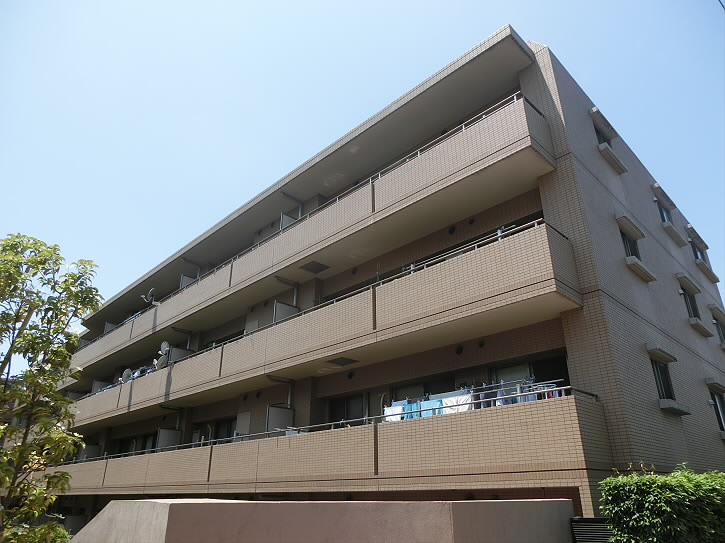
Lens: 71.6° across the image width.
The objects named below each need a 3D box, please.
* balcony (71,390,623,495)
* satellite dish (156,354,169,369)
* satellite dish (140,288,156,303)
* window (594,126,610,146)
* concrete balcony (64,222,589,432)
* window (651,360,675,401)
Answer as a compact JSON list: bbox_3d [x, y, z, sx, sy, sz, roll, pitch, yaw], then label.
[{"bbox_3d":[-5.307,6.188,15.488,1.130,1.290,24.930,23,-33,-40],"label":"balcony"},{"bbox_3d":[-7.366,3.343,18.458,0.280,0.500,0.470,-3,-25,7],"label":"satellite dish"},{"bbox_3d":[-8.621,0.969,20.287,0.420,0.550,0.470,-3,-25,7],"label":"satellite dish"},{"bbox_3d":[5.810,-3.144,12.168,1.120,0.920,0.150,23,-33,-40],"label":"window"},{"bbox_3d":[-5.302,3.573,16.694,1.130,1.290,24.930,23,-33,-40],"label":"concrete balcony"},{"bbox_3d":[5.771,2.107,9.717,1.120,0.910,0.150,23,-33,-40],"label":"window"}]

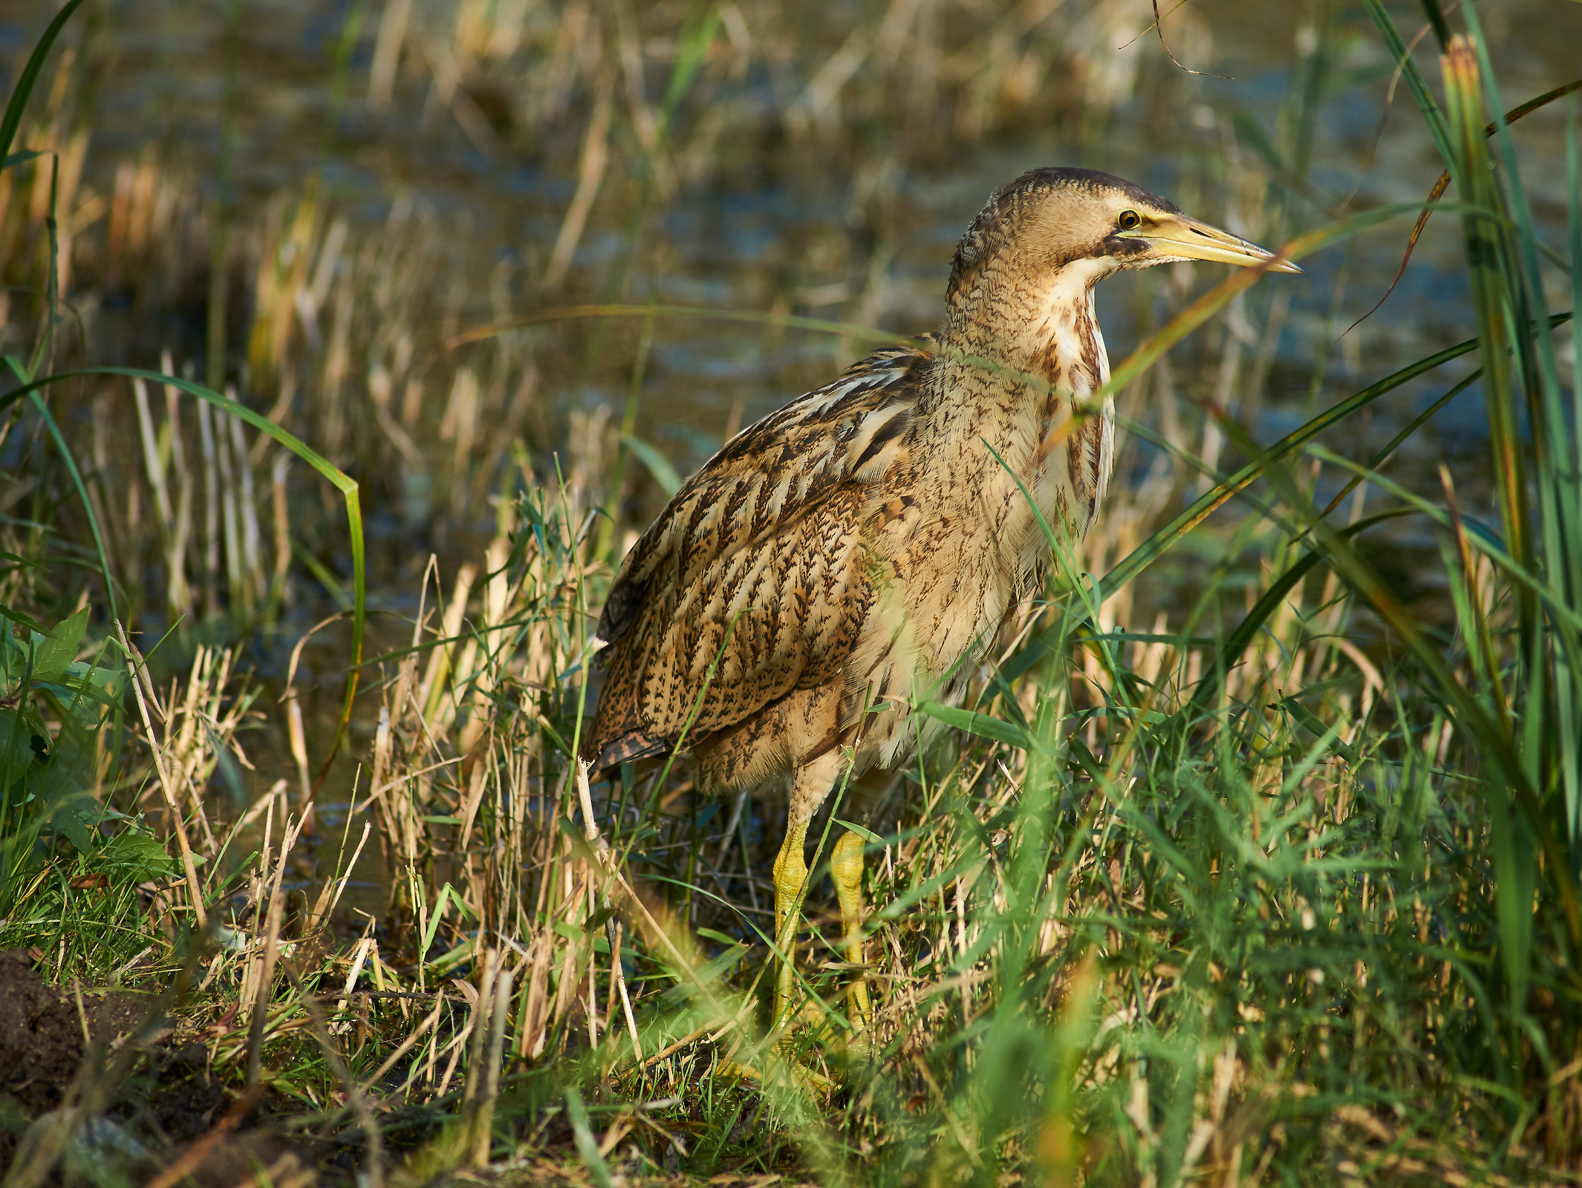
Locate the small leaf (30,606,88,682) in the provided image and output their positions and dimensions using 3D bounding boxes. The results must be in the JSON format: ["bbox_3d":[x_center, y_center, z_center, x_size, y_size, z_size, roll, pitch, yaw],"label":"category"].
[{"bbox_3d":[-0.412,0.028,8.350,0.026,0.052,0.015,34,0,0],"label":"small leaf"}]

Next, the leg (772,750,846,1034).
[{"bbox_3d":[0.010,0.165,8.200,0.042,0.160,0.026,4,8,27],"label":"leg"}]

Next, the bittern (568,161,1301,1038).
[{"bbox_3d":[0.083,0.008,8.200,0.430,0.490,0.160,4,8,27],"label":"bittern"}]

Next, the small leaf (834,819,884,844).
[{"bbox_3d":[0.037,0.130,8.130,0.030,0.007,0.010,25,0,0],"label":"small leaf"}]

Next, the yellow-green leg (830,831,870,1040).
[{"bbox_3d":[0.033,0.191,8.260,0.026,0.120,0.020,4,8,27],"label":"yellow-green leg"}]

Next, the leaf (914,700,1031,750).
[{"bbox_3d":[0.099,0.071,8.100,0.066,0.014,0.018,16,0,0],"label":"leaf"}]

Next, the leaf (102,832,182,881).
[{"bbox_3d":[-0.367,0.148,8.400,0.044,0.024,0.030,0,7,0],"label":"leaf"}]

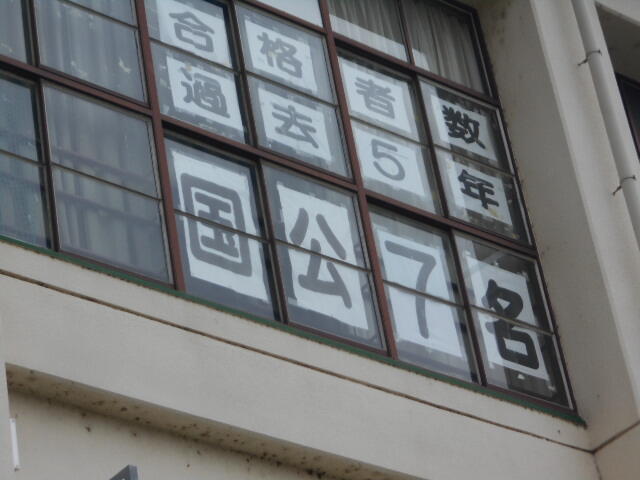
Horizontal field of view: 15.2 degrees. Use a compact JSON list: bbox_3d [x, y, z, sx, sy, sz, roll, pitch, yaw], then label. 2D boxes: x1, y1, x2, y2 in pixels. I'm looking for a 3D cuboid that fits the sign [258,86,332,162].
[{"bbox_3d":[-0.119,-0.554,11.604,0.412,0.304,0.015,19,-44,-36],"label":"sign"}]

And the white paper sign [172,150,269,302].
[{"bbox_3d":[-0.439,-0.063,10.618,0.425,0.690,0.015,19,-44,-36],"label":"white paper sign"}]

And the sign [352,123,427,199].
[{"bbox_3d":[0.344,-0.380,11.754,0.417,0.304,0.015,19,-44,-36],"label":"sign"}]

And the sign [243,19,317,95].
[{"bbox_3d":[-0.184,-0.888,11.628,0.417,0.304,0.015,19,-44,-36],"label":"sign"}]

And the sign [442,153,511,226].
[{"bbox_3d":[0.818,-0.244,12.357,0.409,0.304,0.015,19,-44,-36],"label":"sign"}]

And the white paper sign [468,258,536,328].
[{"bbox_3d":[0.914,0.268,12.008,0.416,0.298,0.015,19,-44,-36],"label":"white paper sign"}]

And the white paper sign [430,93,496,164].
[{"bbox_3d":[0.744,-0.572,12.360,0.417,0.304,0.015,19,-44,-36],"label":"white paper sign"}]

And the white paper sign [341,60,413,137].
[{"bbox_3d":[0.284,-0.714,11.984,0.417,0.304,0.015,19,-44,-36],"label":"white paper sign"}]

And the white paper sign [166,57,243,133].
[{"bbox_3d":[-0.536,-0.686,11.264,0.409,0.301,0.015,19,-44,-36],"label":"white paper sign"}]

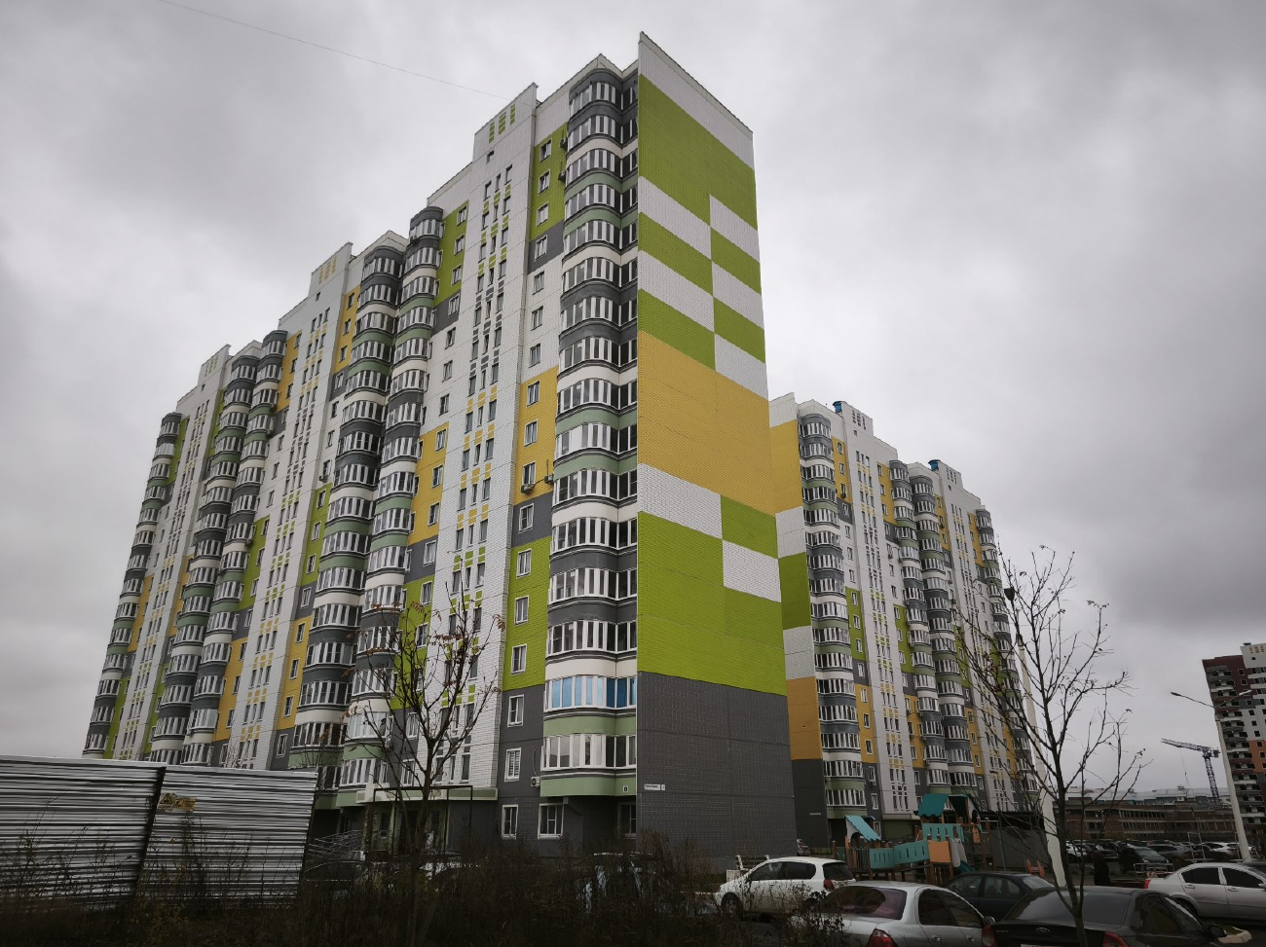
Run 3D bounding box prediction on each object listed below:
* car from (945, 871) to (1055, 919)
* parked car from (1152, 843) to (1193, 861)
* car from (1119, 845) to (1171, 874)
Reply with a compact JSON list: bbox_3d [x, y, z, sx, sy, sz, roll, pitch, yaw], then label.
[{"bbox_3d":[8.257,9.769,18.984,4.350,1.430,1.700,-19,-29,39],"label":"car"},{"bbox_3d":[39.750,28.742,63.277,4.500,1.470,1.780,-18,-28,38],"label":"parked car"},{"bbox_3d":[31.455,23.791,51.748,1.760,1.580,4.200,-5,-22,13],"label":"car"}]

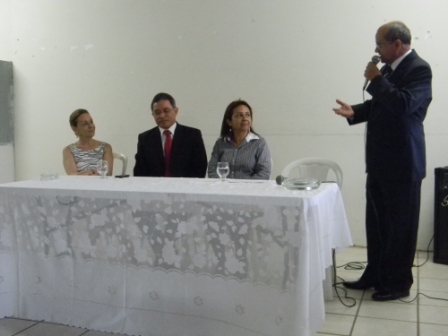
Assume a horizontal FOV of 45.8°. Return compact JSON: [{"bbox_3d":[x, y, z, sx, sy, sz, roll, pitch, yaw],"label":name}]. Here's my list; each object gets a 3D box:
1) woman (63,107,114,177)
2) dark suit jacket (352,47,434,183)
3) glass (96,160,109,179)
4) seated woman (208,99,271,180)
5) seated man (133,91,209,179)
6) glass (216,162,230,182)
[{"bbox_3d":[-1.072,0.165,4.064,0.450,1.264,0.740,-1,3,-6],"label":"woman"},{"bbox_3d":[1.088,-0.343,3.470,0.500,0.820,0.520,0,3,3],"label":"dark suit jacket"},{"bbox_3d":[-0.852,0.012,3.740,0.079,0.126,0.079,0,3,0],"label":"glass"},{"bbox_3d":[0.080,0.166,3.573,0.480,1.296,0.740,0,3,10],"label":"seated woman"},{"bbox_3d":[-0.430,0.122,3.822,0.570,1.366,0.760,0,3,7],"label":"seated man"},{"bbox_3d":[-0.003,0.025,3.370,0.081,0.124,0.081,0,3,0],"label":"glass"}]

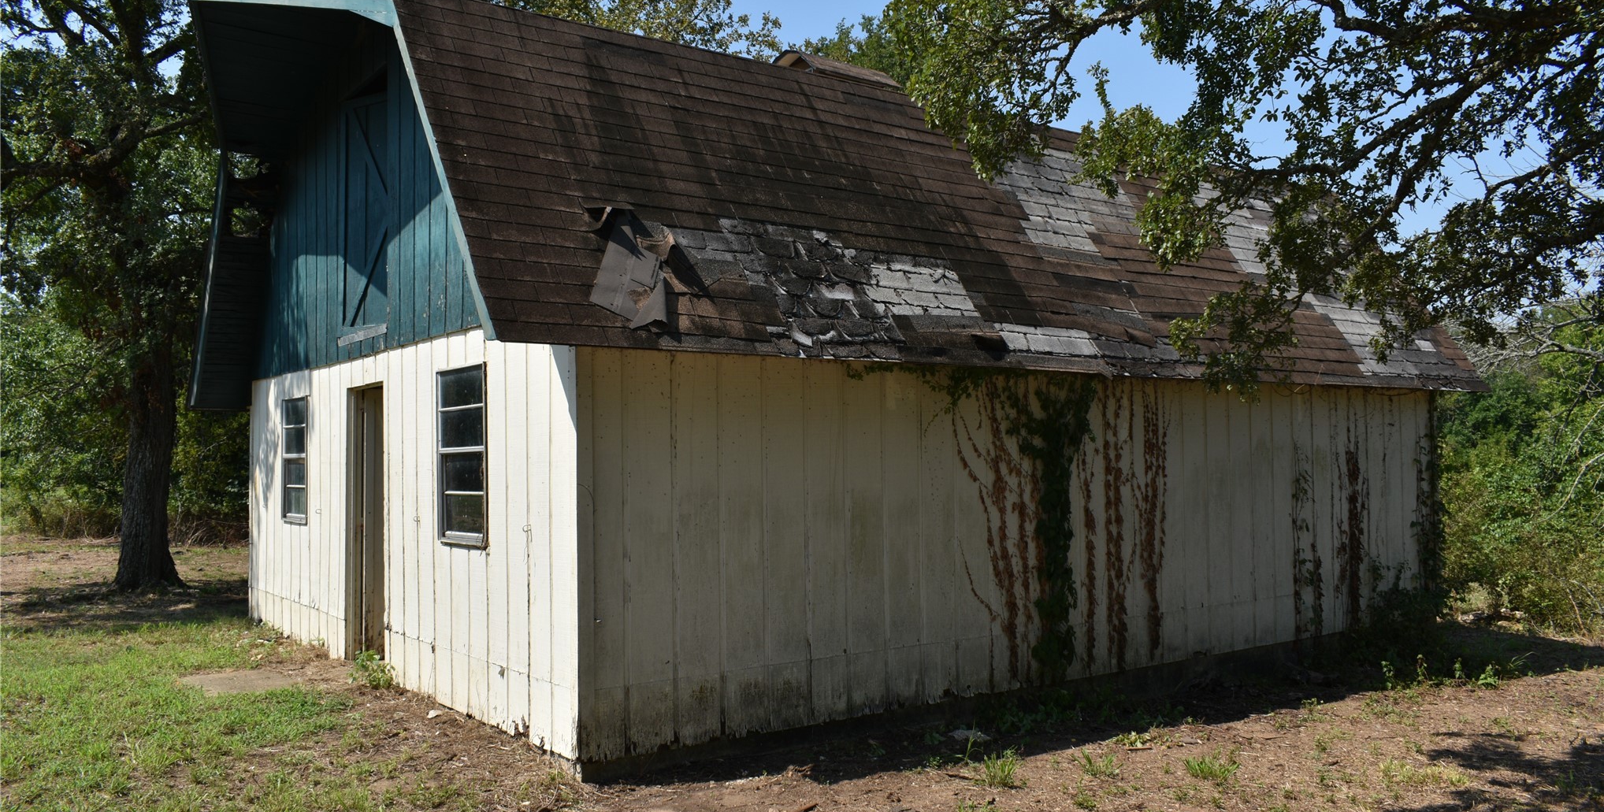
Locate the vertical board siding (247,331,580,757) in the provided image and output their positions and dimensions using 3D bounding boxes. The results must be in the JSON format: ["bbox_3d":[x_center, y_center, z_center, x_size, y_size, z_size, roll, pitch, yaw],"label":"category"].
[{"bbox_3d":[-3.327,0.803,9.199,0.100,2.380,7.300,1,-3,-37],"label":"vertical board siding"}]

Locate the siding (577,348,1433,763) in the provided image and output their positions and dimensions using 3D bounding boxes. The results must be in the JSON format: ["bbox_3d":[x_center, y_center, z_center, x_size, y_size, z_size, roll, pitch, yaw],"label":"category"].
[{"bbox_3d":[2.483,0.823,9.038,9.160,2.200,0.100,1,-3,-37],"label":"siding"}]

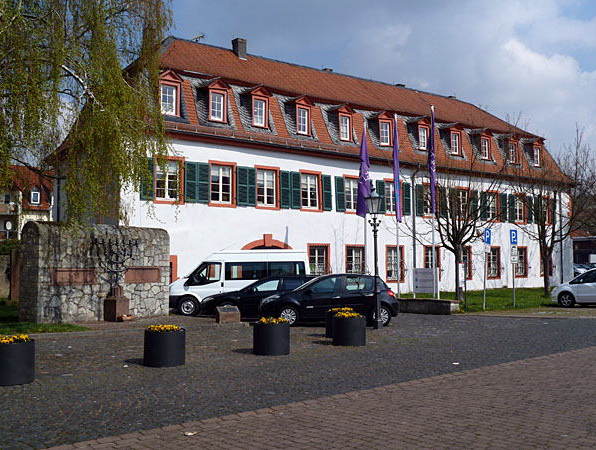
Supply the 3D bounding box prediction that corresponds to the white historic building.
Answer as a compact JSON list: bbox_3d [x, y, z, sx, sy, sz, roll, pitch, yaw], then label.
[{"bbox_3d":[3.287,-2.501,40.822,33.480,12.840,9.100,2,-4,-38],"label":"white historic building"}]

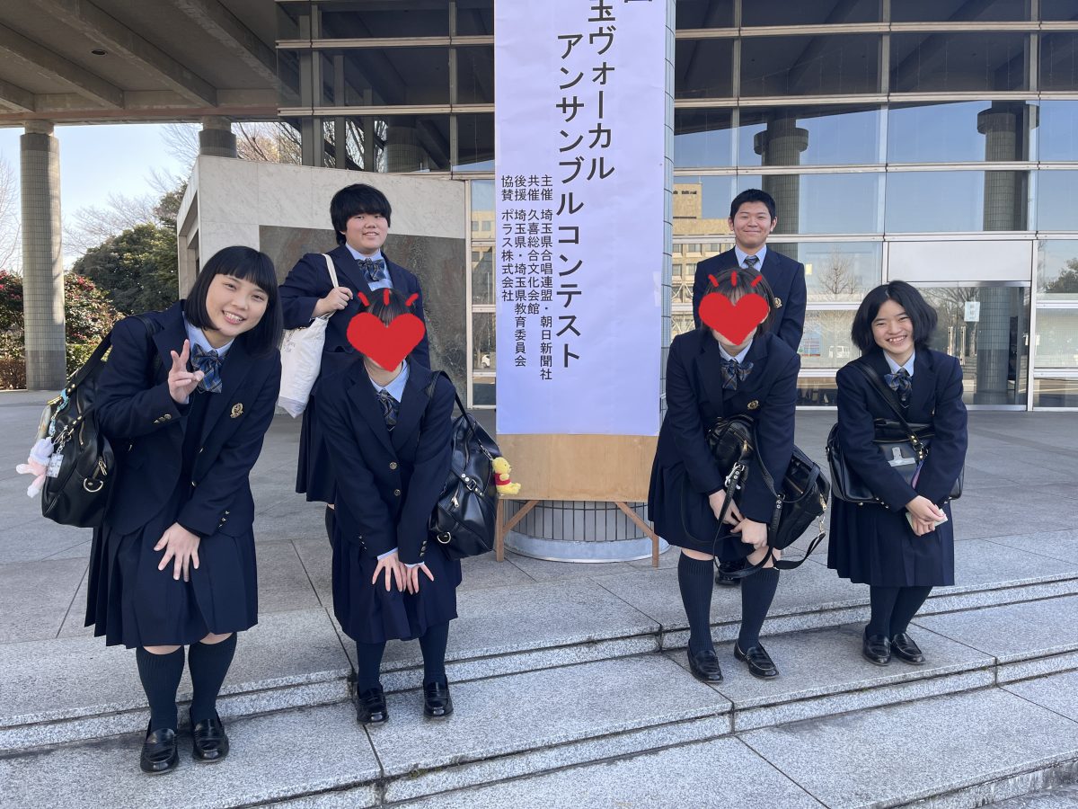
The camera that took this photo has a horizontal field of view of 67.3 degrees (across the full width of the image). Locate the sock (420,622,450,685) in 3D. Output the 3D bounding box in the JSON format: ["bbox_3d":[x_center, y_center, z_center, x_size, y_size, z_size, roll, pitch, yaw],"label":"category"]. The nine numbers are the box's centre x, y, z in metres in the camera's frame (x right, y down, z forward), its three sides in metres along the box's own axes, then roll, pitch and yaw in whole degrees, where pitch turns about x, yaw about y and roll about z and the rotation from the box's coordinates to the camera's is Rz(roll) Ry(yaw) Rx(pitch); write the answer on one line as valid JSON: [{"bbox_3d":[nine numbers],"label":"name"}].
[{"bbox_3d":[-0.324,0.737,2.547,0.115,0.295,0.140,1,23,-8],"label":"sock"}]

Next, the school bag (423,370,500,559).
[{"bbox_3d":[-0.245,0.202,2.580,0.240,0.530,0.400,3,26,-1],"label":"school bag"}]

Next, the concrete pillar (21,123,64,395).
[{"bbox_3d":[-13.060,-3.837,21.305,1.050,6.919,1.050,0,4,0],"label":"concrete pillar"}]

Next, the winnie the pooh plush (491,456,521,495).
[{"bbox_3d":[-0.104,0.225,2.569,0.095,0.125,0.075,1,4,10],"label":"winnie the pooh plush"}]

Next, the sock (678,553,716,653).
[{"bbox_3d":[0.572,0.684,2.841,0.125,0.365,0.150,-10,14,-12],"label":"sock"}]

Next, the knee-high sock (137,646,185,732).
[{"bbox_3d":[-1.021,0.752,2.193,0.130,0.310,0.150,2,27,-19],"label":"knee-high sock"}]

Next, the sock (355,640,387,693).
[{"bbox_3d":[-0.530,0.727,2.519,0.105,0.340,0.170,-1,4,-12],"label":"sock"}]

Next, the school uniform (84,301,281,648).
[{"bbox_3d":[-0.966,0.185,2.240,0.500,0.900,0.450,-2,8,-18],"label":"school uniform"}]

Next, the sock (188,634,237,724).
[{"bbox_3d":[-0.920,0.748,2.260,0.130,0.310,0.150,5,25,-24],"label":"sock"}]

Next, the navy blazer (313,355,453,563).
[{"bbox_3d":[-0.460,0.151,2.444,0.420,0.565,0.460,-1,4,-12],"label":"navy blazer"}]

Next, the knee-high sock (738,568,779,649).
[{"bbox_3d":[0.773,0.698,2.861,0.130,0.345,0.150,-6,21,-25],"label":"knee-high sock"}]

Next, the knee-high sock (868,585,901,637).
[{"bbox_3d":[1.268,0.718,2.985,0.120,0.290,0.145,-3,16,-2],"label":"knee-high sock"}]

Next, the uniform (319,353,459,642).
[{"bbox_3d":[-0.466,0.272,2.491,0.430,0.824,0.520,-1,4,-12],"label":"uniform"}]

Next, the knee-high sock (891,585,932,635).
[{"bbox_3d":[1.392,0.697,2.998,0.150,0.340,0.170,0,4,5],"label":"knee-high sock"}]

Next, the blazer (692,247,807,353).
[{"bbox_3d":[0.902,-0.325,3.460,0.490,0.690,0.280,1,4,10],"label":"blazer"}]

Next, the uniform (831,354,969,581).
[{"bbox_3d":[1.286,0.217,2.939,0.450,0.832,0.440,1,4,13],"label":"uniform"}]

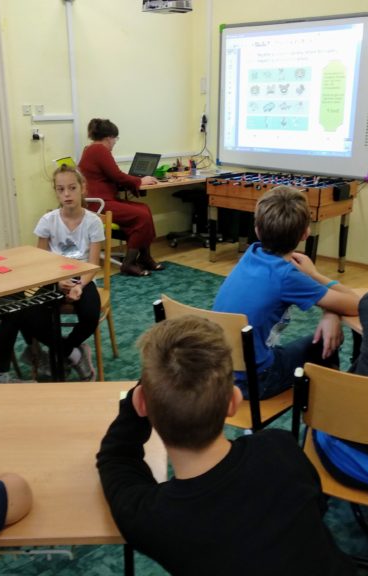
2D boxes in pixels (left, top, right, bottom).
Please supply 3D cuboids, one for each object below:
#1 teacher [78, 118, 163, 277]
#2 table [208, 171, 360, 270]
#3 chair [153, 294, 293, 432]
[{"bbox_3d":[-0.509,-0.723,4.684,0.740,1.260,0.500,-14,23,-37],"label":"teacher"},{"bbox_3d":[0.806,-0.564,5.022,1.070,0.770,0.690,15,23,38],"label":"table"},{"bbox_3d":[0.179,0.372,2.101,0.410,0.780,0.490,14,22,36],"label":"chair"}]

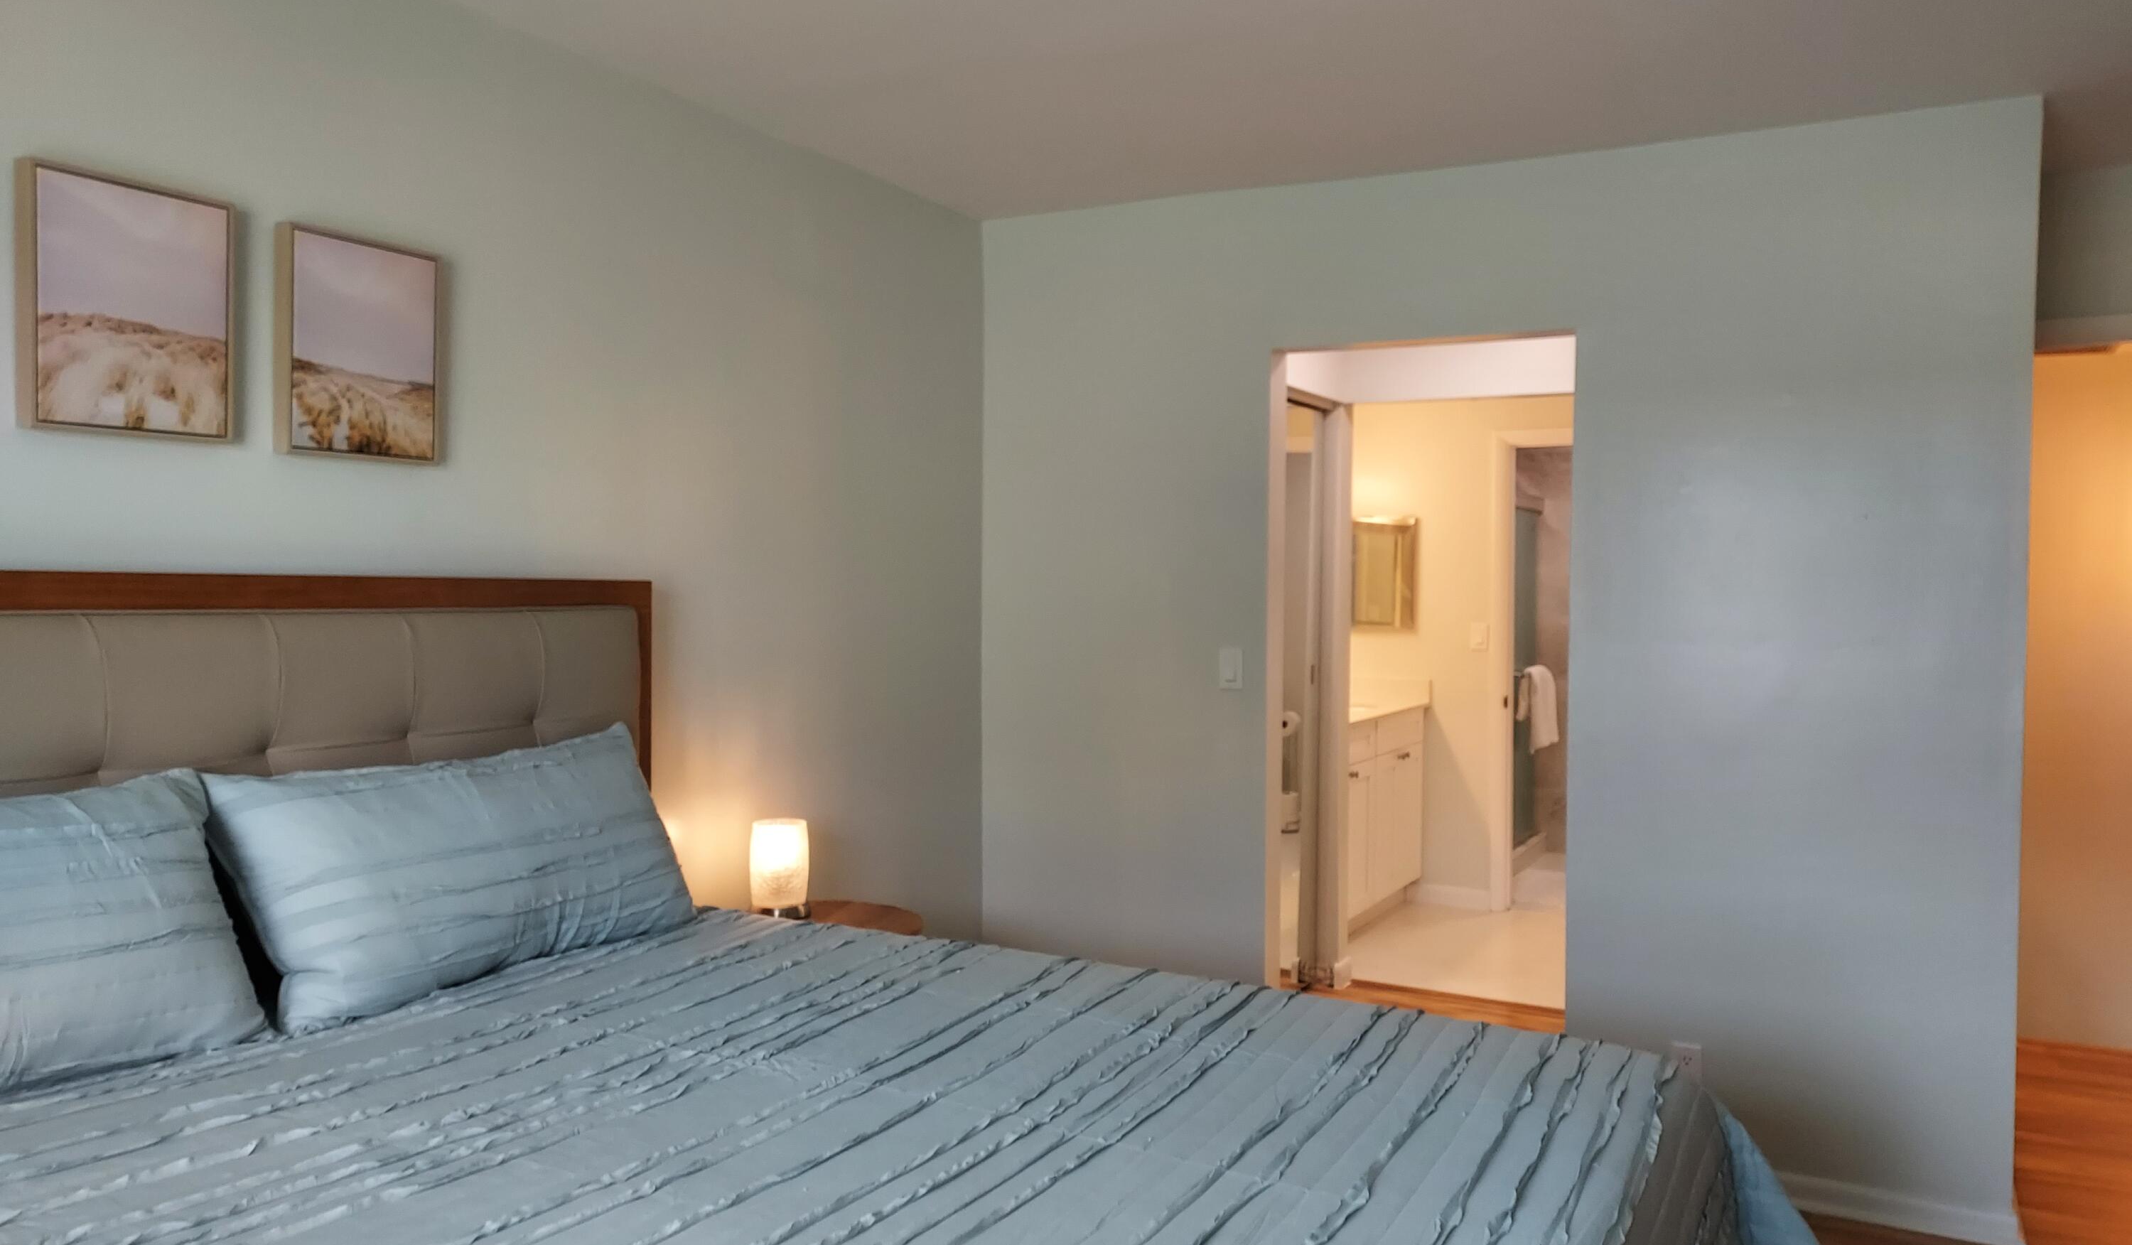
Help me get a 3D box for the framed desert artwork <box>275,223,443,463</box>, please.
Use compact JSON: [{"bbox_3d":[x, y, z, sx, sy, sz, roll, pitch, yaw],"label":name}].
[{"bbox_3d":[-1.180,-0.453,2.481,0.040,0.363,0.286,1,2,28],"label":"framed desert artwork"}]

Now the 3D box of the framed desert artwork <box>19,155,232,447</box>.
[{"bbox_3d":[-1.355,-0.452,2.145,0.040,0.363,0.286,1,2,28],"label":"framed desert artwork"}]

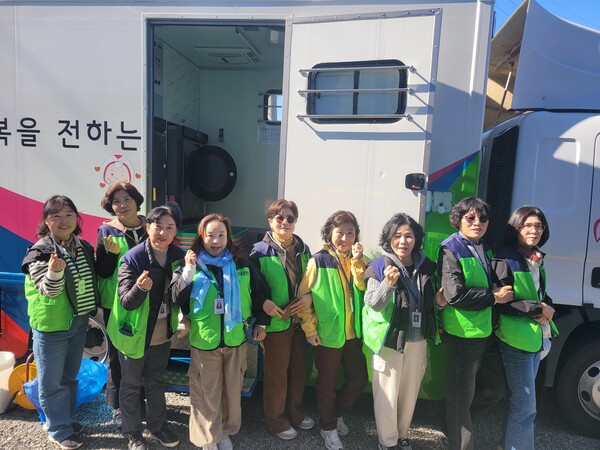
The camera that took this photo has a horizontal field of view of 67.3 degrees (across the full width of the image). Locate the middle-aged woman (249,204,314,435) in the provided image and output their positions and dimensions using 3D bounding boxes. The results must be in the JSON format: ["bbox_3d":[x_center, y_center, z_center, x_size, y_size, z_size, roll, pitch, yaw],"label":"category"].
[{"bbox_3d":[-0.125,0.625,3.040,0.460,1.590,0.310,1,7,-14],"label":"middle-aged woman"}]

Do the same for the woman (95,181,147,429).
[{"bbox_3d":[-1.215,0.530,3.060,0.460,1.630,0.340,0,8,-24],"label":"woman"}]

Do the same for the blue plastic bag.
[{"bbox_3d":[-1.640,1.150,3.180,0.520,0.380,0.330,1,7,-15],"label":"blue plastic bag"}]

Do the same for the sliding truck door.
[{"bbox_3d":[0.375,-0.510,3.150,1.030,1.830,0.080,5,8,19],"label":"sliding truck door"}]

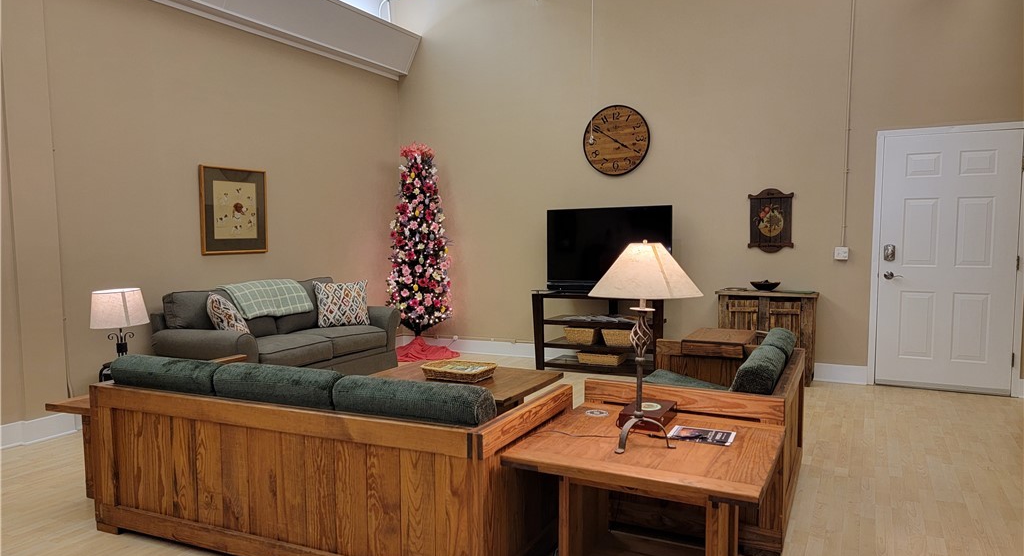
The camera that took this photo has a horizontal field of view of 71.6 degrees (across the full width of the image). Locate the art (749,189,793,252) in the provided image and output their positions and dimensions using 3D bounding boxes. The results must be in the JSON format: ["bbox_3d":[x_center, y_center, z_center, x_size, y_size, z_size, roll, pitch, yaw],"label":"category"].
[{"bbox_3d":[2.192,-0.486,6.035,0.367,0.548,0.034,2,5,25],"label":"art"}]

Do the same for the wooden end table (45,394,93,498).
[{"bbox_3d":[-1.861,0.834,3.631,0.500,0.500,0.680,2,5,25],"label":"wooden end table"}]

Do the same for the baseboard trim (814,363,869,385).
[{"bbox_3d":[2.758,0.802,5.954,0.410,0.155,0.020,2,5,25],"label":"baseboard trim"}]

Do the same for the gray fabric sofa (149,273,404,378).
[{"bbox_3d":[-1.785,0.483,5.613,0.871,0.884,1.890,2,5,25],"label":"gray fabric sofa"}]

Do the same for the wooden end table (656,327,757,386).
[{"bbox_3d":[1.195,0.666,4.290,0.472,0.689,0.594,2,5,25],"label":"wooden end table"}]

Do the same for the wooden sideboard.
[{"bbox_3d":[2.166,0.499,6.040,0.815,0.757,0.340,2,5,25],"label":"wooden sideboard"}]

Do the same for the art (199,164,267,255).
[{"bbox_3d":[-2.237,-0.539,5.755,0.030,0.690,0.685,2,5,25],"label":"art"}]

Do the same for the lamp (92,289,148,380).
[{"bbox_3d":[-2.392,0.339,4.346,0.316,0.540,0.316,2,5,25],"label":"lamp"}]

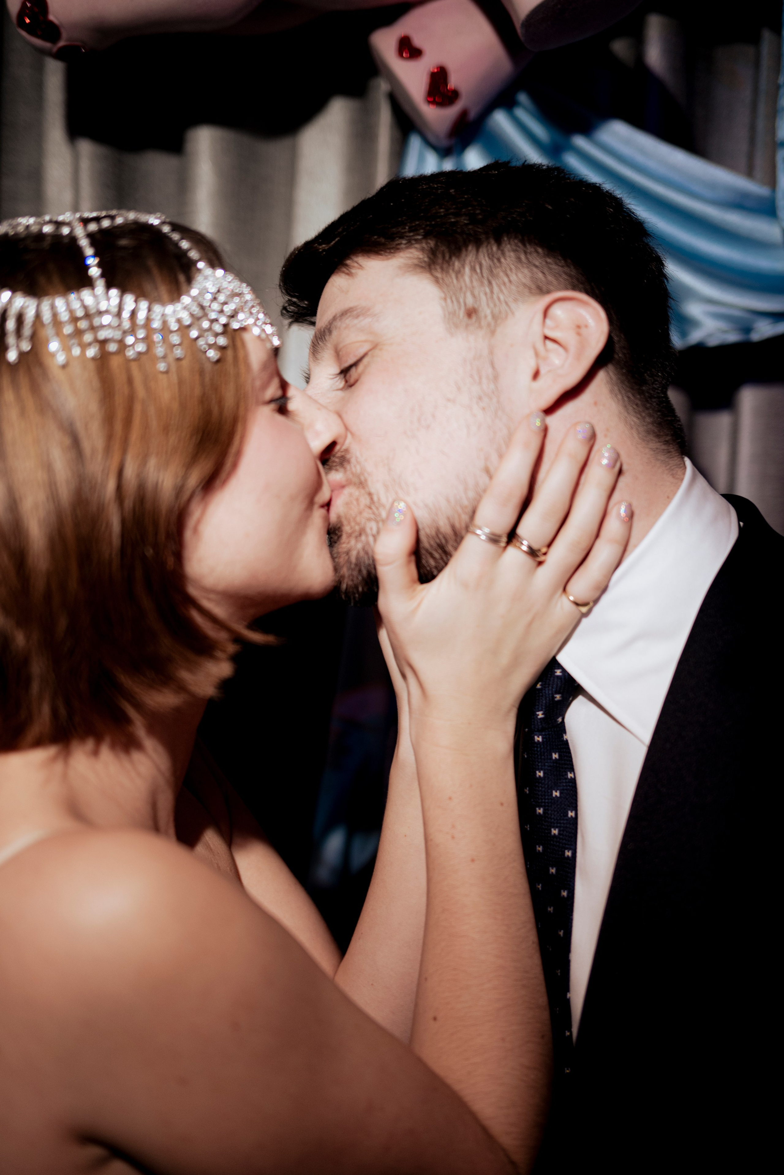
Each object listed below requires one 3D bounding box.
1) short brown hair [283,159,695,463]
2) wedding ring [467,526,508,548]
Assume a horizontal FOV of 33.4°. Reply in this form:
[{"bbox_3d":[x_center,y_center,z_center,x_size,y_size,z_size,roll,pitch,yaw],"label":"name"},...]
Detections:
[{"bbox_3d":[0.050,-0.151,0.742,0.222,0.172,0.168,-7,-5,-11],"label":"short brown hair"},{"bbox_3d":[0.048,-0.025,0.660,0.021,0.005,0.021,23,5,0],"label":"wedding ring"}]

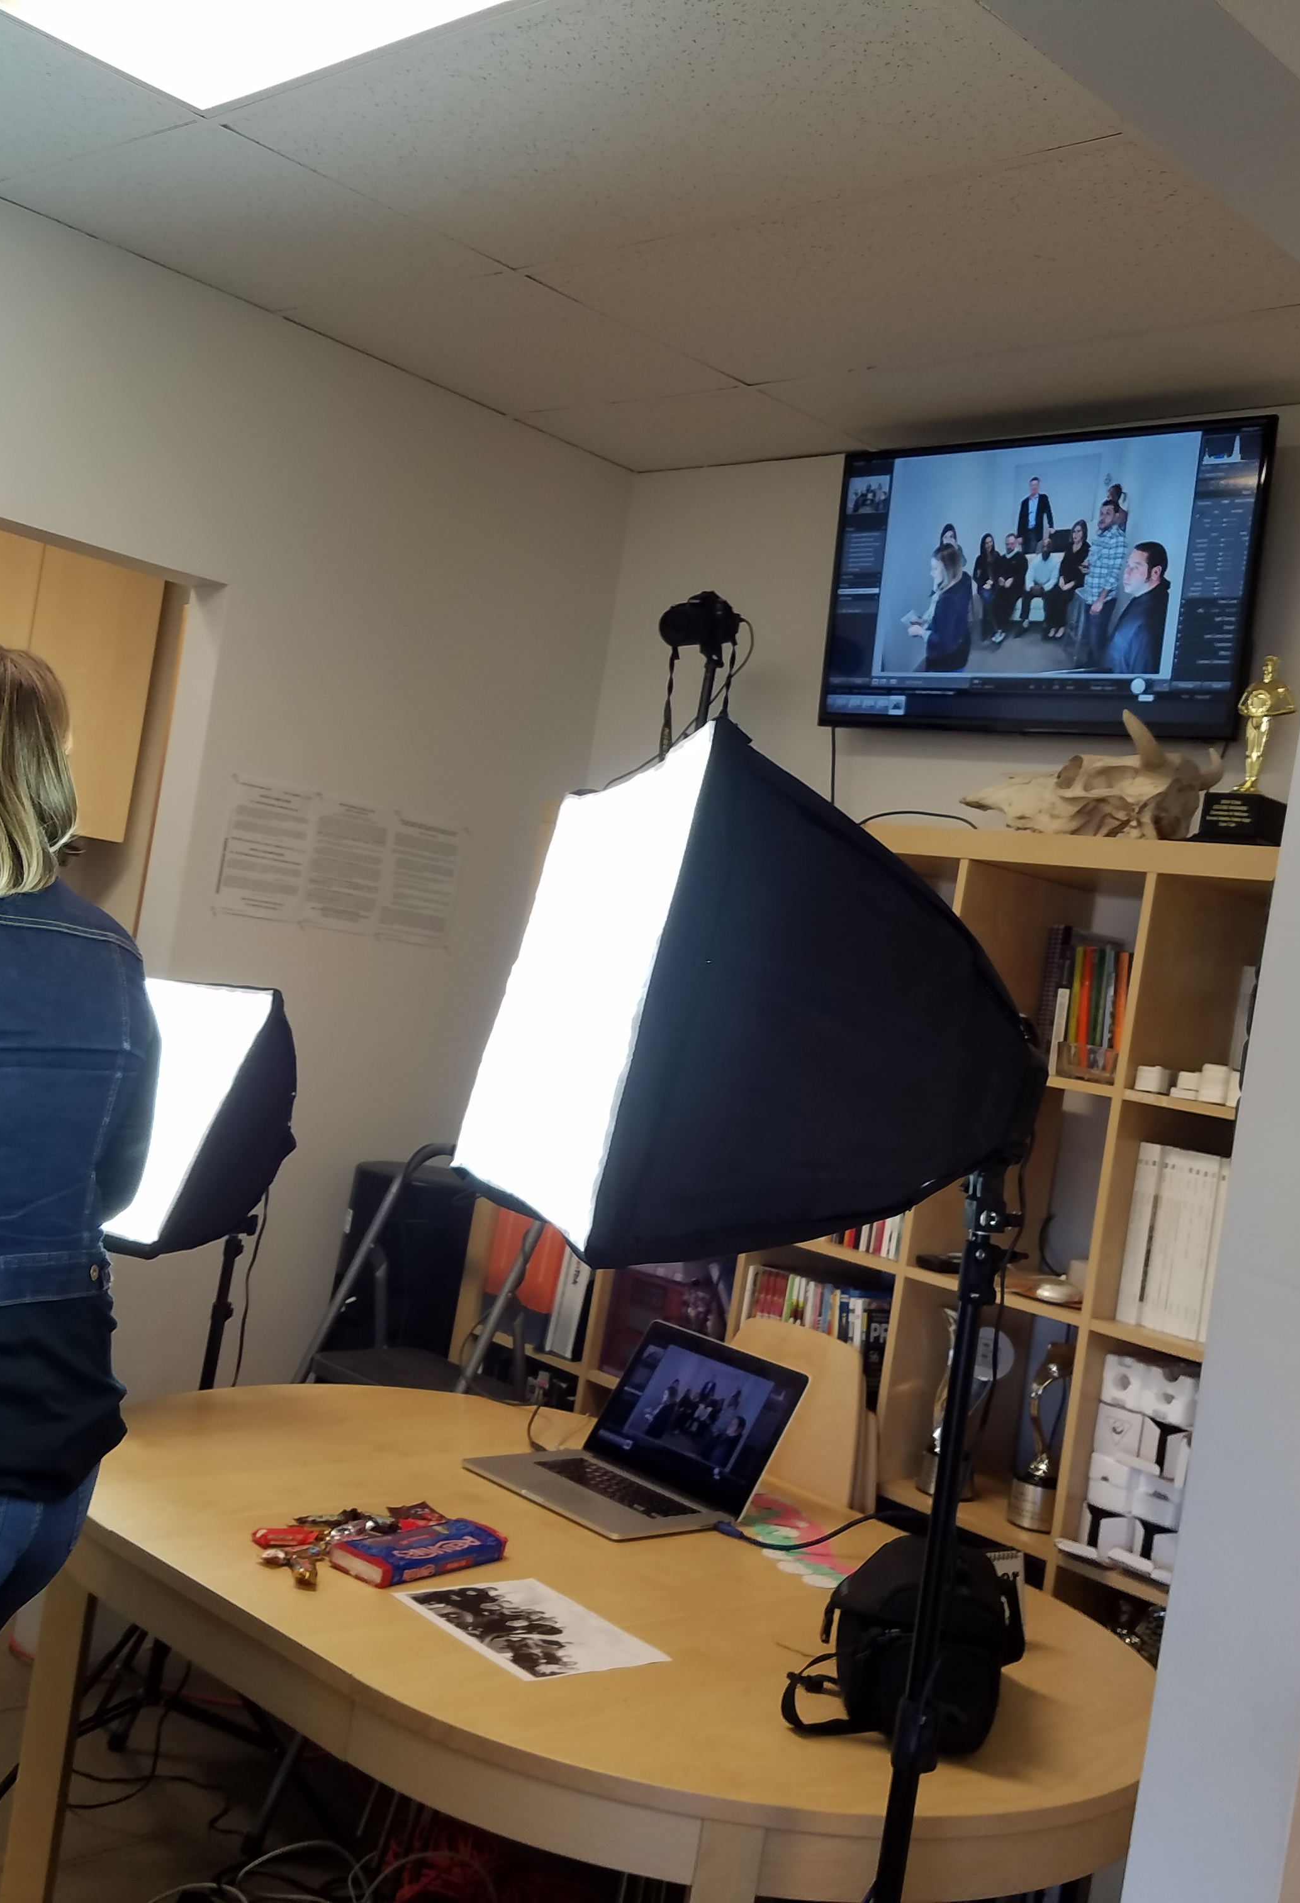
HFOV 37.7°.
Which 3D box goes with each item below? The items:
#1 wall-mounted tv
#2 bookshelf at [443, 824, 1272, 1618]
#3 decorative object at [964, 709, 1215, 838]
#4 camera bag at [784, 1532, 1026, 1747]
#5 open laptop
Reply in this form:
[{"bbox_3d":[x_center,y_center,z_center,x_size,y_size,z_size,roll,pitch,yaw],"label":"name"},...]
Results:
[{"bbox_3d":[0.710,-0.676,3.537,0.915,0.545,0.056,8,3,44],"label":"wall-mounted tv"},{"bbox_3d":[0.407,0.709,3.434,1.850,1.850,0.390,8,0,44],"label":"bookshelf"},{"bbox_3d":[0.709,-0.288,3.200,0.450,0.210,0.270,8,0,44],"label":"decorative object"},{"bbox_3d":[0.309,0.791,2.225,0.230,0.195,0.175,9,0,-13],"label":"camera bag"},{"bbox_3d":[-0.020,0.731,2.972,0.370,0.230,0.359,9,0,-44],"label":"open laptop"}]

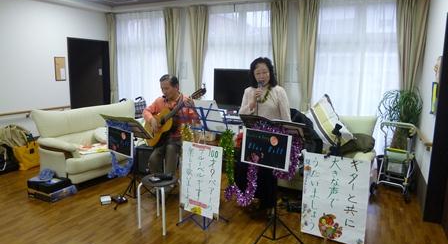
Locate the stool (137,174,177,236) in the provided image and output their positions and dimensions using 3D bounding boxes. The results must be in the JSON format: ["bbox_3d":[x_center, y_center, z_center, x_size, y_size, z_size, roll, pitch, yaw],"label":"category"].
[{"bbox_3d":[-0.593,0.760,2.915,0.345,0.452,0.345,1,10,0],"label":"stool"}]

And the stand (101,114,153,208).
[{"bbox_3d":[-1.046,0.403,3.418,0.540,0.980,0.480,9,13,41],"label":"stand"}]

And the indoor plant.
[{"bbox_3d":[2.183,0.210,3.961,0.540,1.260,0.520,5,11,24],"label":"indoor plant"}]

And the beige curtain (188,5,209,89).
[{"bbox_3d":[-0.408,-0.628,5.132,0.360,2.475,0.150,5,10,24],"label":"beige curtain"}]

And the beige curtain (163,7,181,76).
[{"bbox_3d":[-0.878,-0.661,5.338,0.331,2.465,0.150,5,10,24],"label":"beige curtain"}]

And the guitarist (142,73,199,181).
[{"bbox_3d":[-0.630,0.155,3.710,0.620,1.380,0.680,6,11,29],"label":"guitarist"}]

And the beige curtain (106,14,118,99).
[{"bbox_3d":[-2.030,-0.745,5.843,0.270,2.448,0.150,5,10,24],"label":"beige curtain"}]

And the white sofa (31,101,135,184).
[{"bbox_3d":[-1.873,0.245,4.899,0.870,0.910,1.750,6,11,29],"label":"white sofa"}]

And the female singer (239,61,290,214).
[{"bbox_3d":[0.430,0.155,3.170,0.500,1.590,0.360,4,10,19],"label":"female singer"}]

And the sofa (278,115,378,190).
[{"bbox_3d":[1.209,0.399,4.146,1.500,0.900,0.850,5,10,24],"label":"sofa"}]

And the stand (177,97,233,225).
[{"bbox_3d":[-0.173,0.446,2.868,0.520,1.210,0.460,7,12,35],"label":"stand"}]

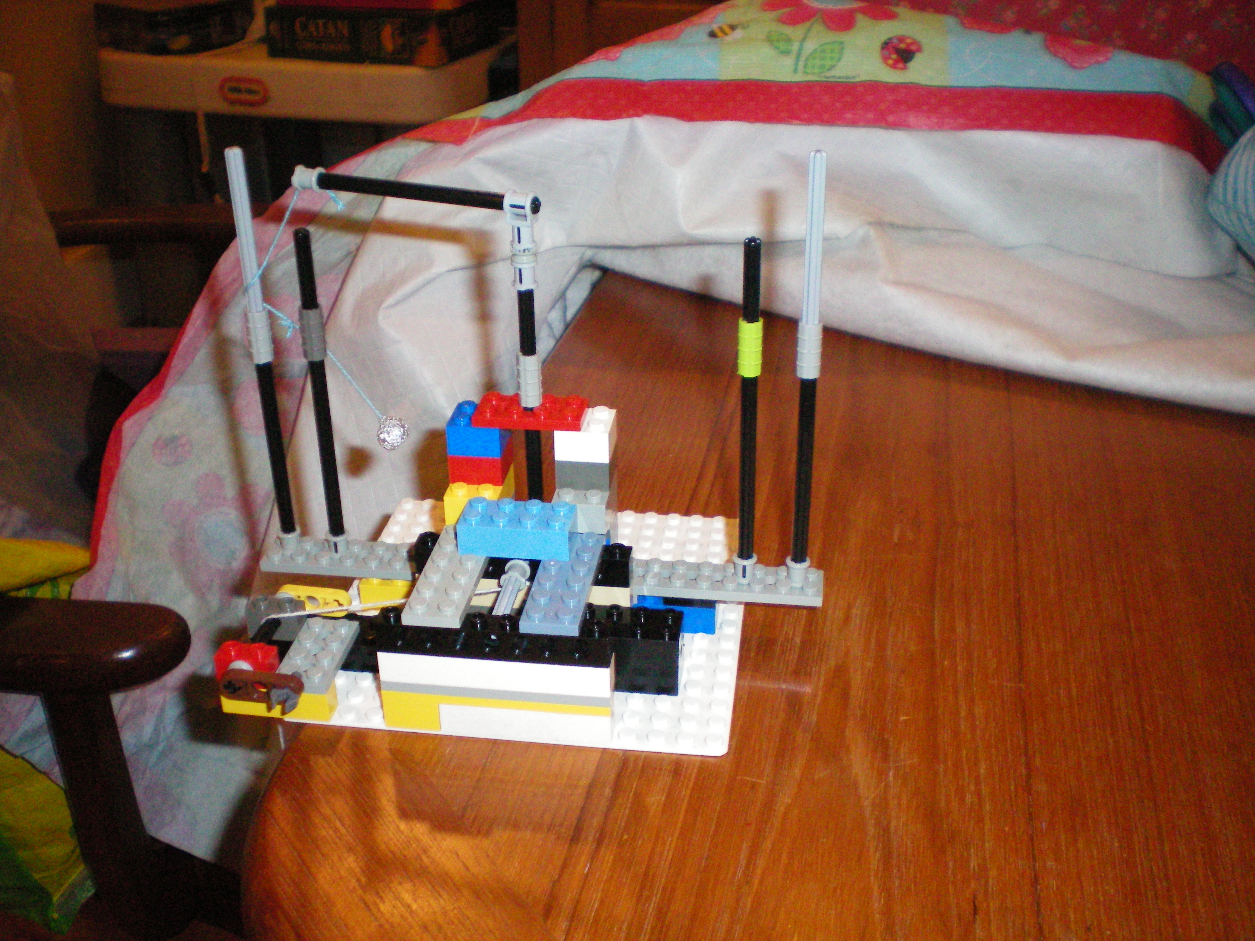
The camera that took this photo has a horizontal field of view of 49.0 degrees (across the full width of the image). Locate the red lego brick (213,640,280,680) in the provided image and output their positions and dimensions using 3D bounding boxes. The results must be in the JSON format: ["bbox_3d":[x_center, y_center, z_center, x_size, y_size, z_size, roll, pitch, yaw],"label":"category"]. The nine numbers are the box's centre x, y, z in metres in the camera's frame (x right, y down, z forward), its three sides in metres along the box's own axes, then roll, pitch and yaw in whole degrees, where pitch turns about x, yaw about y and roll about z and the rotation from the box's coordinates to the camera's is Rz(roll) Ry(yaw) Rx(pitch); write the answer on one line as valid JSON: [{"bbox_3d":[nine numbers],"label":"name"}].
[{"bbox_3d":[-0.107,0.054,0.387,0.016,0.011,0.008,3,28,7],"label":"red lego brick"}]

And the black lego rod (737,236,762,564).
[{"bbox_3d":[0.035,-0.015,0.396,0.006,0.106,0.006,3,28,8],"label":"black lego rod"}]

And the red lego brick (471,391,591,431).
[{"bbox_3d":[-0.028,-0.018,0.405,0.032,0.005,0.016,3,28,7],"label":"red lego brick"}]

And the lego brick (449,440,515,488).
[{"bbox_3d":[-0.044,-0.005,0.412,0.016,0.011,0.016,3,28,7],"label":"lego brick"}]

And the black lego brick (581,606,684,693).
[{"bbox_3d":[0.000,0.051,0.401,0.032,0.021,0.016,3,28,7],"label":"black lego brick"}]

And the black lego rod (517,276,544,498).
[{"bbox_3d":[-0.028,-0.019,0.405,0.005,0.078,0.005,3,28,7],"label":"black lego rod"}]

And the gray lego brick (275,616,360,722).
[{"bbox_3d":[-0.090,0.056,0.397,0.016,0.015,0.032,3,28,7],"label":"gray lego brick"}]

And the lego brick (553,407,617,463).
[{"bbox_3d":[-0.013,-0.012,0.403,0.016,0.011,0.016,3,28,7],"label":"lego brick"}]

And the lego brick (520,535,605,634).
[{"bbox_3d":[-0.017,0.030,0.383,0.016,0.005,0.048,3,28,7],"label":"lego brick"}]

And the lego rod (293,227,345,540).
[{"bbox_3d":[-0.092,-0.022,0.412,0.005,0.105,0.005,4,28,7],"label":"lego rod"}]

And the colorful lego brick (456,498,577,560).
[{"bbox_3d":[-0.031,0.016,0.396,0.032,0.011,0.016,3,28,7],"label":"colorful lego brick"}]

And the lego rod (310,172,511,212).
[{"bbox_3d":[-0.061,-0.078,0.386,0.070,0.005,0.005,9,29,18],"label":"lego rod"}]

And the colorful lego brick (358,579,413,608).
[{"bbox_3d":[-0.068,0.037,0.440,0.029,0.011,0.016,3,28,7],"label":"colorful lego brick"}]

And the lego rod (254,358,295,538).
[{"bbox_3d":[-0.108,-0.006,0.424,0.005,0.069,0.005,3,28,7],"label":"lego rod"}]

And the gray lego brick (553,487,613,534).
[{"bbox_3d":[-0.013,0.007,0.409,0.016,0.011,0.024,3,28,7],"label":"gray lego brick"}]

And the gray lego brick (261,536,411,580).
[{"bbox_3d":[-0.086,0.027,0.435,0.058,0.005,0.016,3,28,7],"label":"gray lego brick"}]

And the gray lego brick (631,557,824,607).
[{"bbox_3d":[0.029,0.033,0.420,0.062,0.005,0.016,3,28,7],"label":"gray lego brick"}]

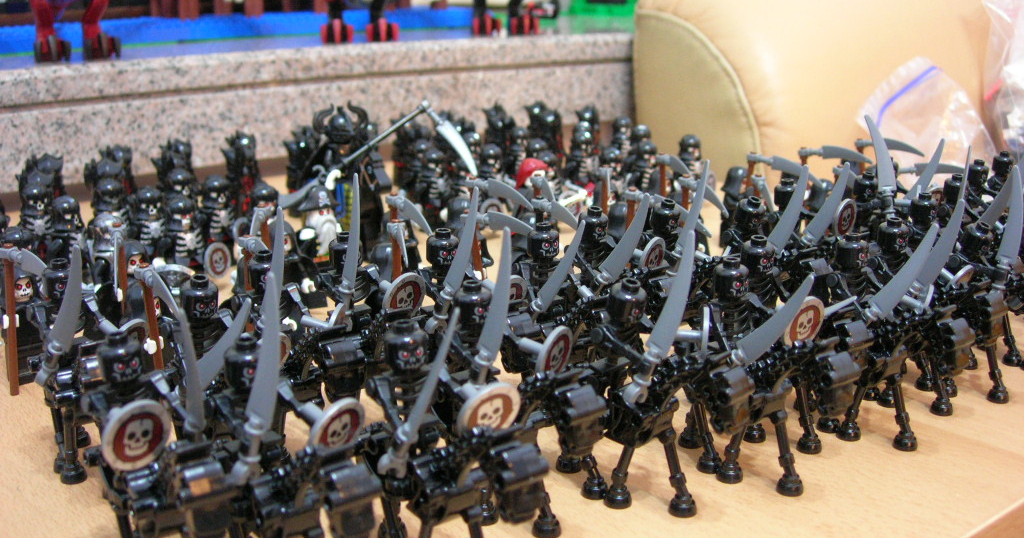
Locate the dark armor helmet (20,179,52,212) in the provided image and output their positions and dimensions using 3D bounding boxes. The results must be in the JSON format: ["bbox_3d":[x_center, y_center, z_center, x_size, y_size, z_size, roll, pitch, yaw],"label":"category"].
[{"bbox_3d":[-0.230,-0.034,0.543,0.015,0.013,0.013,14,21,39],"label":"dark armor helmet"}]

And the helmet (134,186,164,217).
[{"bbox_3d":[-0.187,-0.034,0.580,0.014,0.015,0.015,-8,17,-28],"label":"helmet"}]

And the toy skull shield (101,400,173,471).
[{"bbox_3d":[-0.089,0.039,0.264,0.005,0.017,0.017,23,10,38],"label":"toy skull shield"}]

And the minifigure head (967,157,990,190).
[{"bbox_3d":[0.221,-0.045,0.532,0.010,0.011,0.010,-7,19,-31],"label":"minifigure head"}]

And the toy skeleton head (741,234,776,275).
[{"bbox_3d":[0.079,-0.005,0.360,0.010,0.011,0.010,2,15,0],"label":"toy skeleton head"}]

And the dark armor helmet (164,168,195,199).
[{"bbox_3d":[-0.166,-0.043,0.564,0.015,0.013,0.013,16,22,42],"label":"dark armor helmet"}]

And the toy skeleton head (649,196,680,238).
[{"bbox_3d":[0.055,-0.018,0.402,0.010,0.011,0.010,0,16,0],"label":"toy skeleton head"}]

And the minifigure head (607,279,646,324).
[{"bbox_3d":[0.032,0.009,0.314,0.010,0.011,0.010,8,16,-2],"label":"minifigure head"}]

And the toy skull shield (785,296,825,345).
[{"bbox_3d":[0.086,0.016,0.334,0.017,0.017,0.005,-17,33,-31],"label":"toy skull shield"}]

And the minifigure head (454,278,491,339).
[{"bbox_3d":[-0.011,0.009,0.313,0.010,0.011,0.010,0,15,0],"label":"minifigure head"}]

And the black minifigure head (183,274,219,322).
[{"bbox_3d":[-0.089,0.008,0.322,0.010,0.011,0.010,0,16,0],"label":"black minifigure head"}]

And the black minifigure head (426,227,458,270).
[{"bbox_3d":[-0.022,-0.007,0.358,0.010,0.011,0.010,0,16,0],"label":"black minifigure head"}]

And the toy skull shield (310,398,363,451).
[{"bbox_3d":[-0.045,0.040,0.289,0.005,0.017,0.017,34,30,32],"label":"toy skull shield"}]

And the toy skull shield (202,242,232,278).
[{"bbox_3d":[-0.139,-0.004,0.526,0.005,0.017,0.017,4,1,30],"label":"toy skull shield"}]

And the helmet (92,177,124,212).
[{"bbox_3d":[-0.194,-0.036,0.544,0.015,0.013,0.013,16,22,42],"label":"helmet"}]

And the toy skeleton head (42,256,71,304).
[{"bbox_3d":[-0.138,0.003,0.342,0.010,0.011,0.010,-11,19,-43],"label":"toy skeleton head"}]

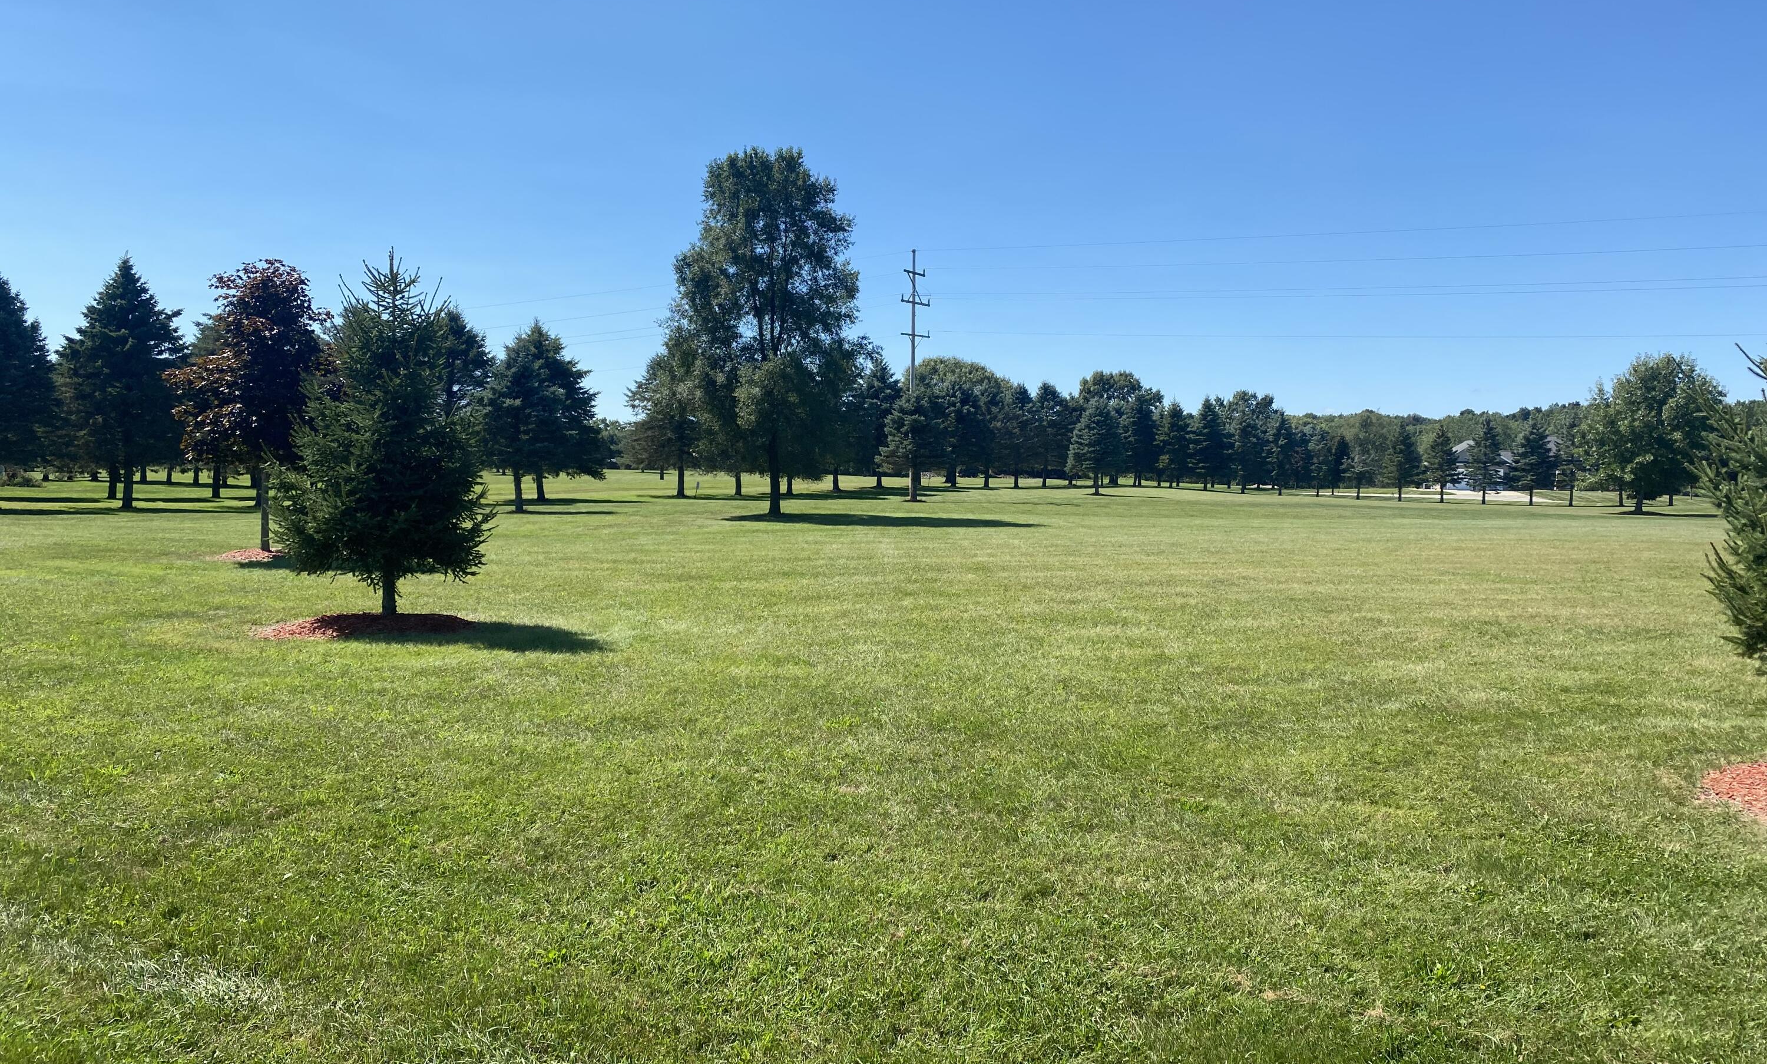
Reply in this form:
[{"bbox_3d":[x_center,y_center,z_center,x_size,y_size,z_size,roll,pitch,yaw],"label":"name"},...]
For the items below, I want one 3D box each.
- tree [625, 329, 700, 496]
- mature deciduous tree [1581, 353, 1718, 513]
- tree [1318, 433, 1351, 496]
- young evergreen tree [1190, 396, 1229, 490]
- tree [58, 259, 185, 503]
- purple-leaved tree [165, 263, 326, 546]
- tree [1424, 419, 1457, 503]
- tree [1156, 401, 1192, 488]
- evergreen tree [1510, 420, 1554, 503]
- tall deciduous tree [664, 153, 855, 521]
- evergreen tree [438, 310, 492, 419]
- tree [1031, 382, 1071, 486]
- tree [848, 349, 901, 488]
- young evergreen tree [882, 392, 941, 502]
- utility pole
[{"bbox_3d":[-10.958,-6.193,69.786,5.530,8.680,5.530,0,3,0],"label":"tree"},{"bbox_3d":[31.098,-3.983,53.869,5.500,6.400,5.300,0,3,0],"label":"mature deciduous tree"},{"bbox_3d":[32.841,-4.986,96.886,2.520,4.630,2.520,0,3,0],"label":"tree"},{"bbox_3d":[22.584,-6.154,91.808,2.900,6.480,2.900,0,3,0],"label":"young evergreen tree"},{"bbox_3d":[-28.637,-5.571,49.786,4.900,9.440,4.800,0,3,0],"label":"tree"},{"bbox_3d":[-11.793,-2.365,24.867,3.430,5.390,3.430,0,3,0],"label":"purple-leaved tree"},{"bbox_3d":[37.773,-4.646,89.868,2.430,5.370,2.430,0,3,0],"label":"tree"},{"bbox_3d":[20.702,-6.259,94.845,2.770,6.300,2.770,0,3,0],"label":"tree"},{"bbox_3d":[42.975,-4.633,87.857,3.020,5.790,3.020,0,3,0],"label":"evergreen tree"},{"bbox_3d":[-3.782,-6.450,43.034,6.100,11.790,5.700,0,3,0],"label":"tall deciduous tree"},{"bbox_3d":[-19.372,-5.737,59.790,5.000,8.800,4.800,0,3,0],"label":"evergreen tree"},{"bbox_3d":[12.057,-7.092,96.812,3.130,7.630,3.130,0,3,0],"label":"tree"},{"bbox_3d":[-0.525,-7.764,91.729,4.000,9.510,4.000,0,3,0],"label":"tree"},{"bbox_3d":[1.343,-4.082,62.871,3.280,5.220,3.280,0,3,0],"label":"young evergreen tree"},{"bbox_3d":[1.514,-7.577,64.705,0.600,12.130,2.200,2,4,40],"label":"utility pole"}]

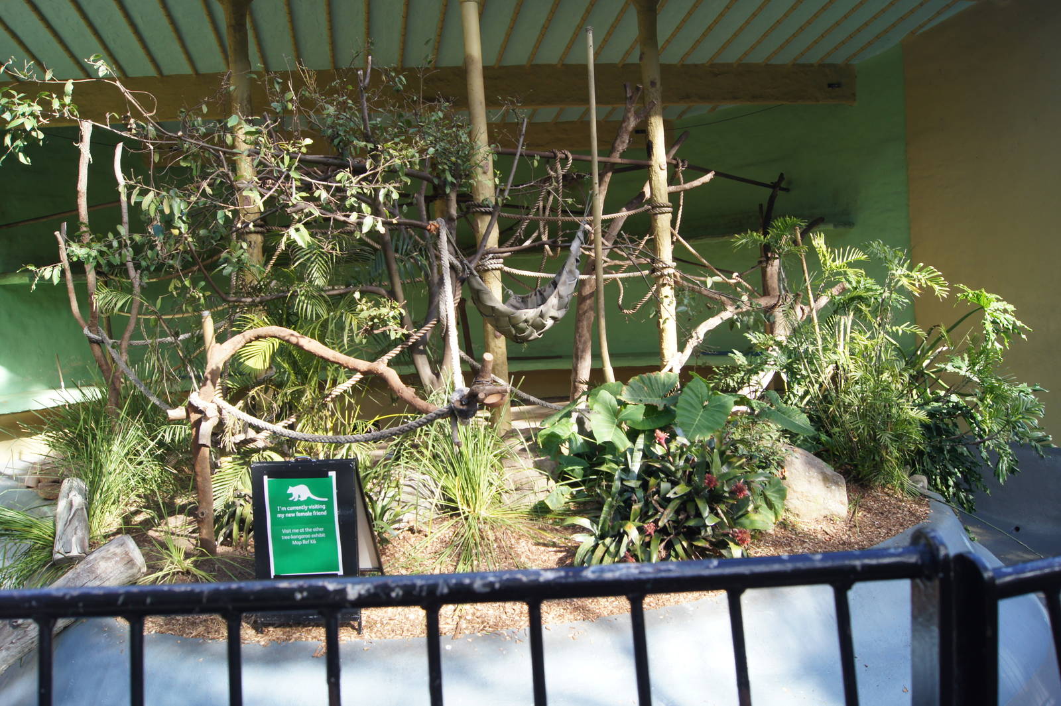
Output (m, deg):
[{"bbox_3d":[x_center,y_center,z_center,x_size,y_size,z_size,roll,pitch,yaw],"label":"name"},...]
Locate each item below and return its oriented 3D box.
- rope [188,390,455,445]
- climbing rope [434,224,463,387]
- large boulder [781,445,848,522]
[{"bbox_3d":[-1.367,0.428,5.300,1.780,0.360,0.200,-3,-2,0],"label":"rope"},{"bbox_3d":[-0.559,-0.341,5.500,0.130,1.160,0.140,-3,-2,0],"label":"climbing rope"},{"bbox_3d":[2.187,1.018,6.200,0.500,0.550,0.420,-3,-2,-10],"label":"large boulder"}]

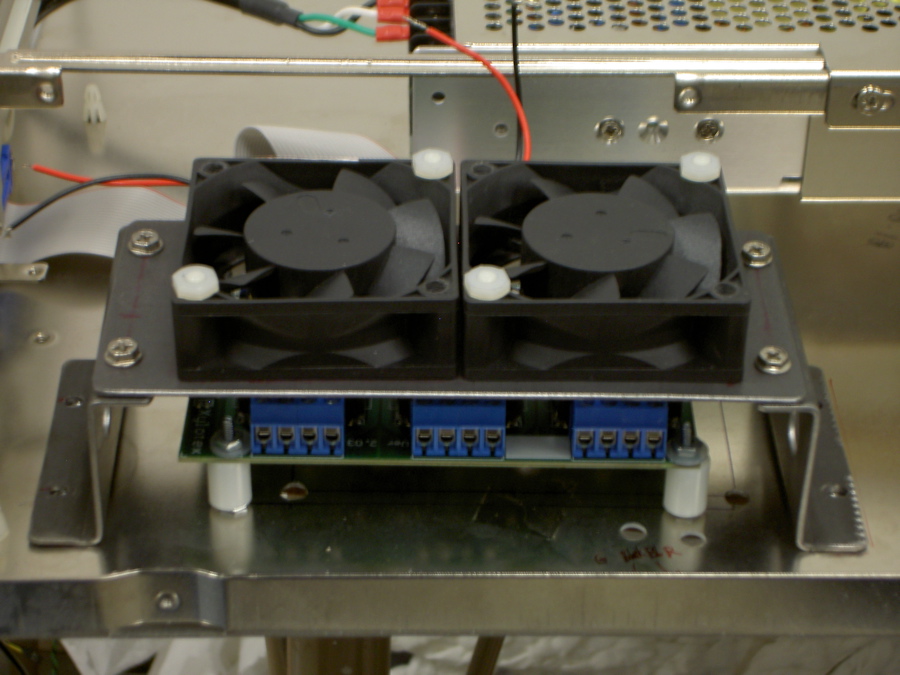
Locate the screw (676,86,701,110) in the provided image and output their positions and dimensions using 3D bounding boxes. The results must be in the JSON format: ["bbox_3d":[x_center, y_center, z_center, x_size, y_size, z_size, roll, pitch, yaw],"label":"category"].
[{"bbox_3d":[0.064,-0.064,0.619,0.006,0.006,0.003,0,34,-1],"label":"screw"}]

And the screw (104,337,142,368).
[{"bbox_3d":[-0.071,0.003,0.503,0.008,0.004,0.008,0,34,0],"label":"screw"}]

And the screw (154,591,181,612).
[{"bbox_3d":[-0.063,0.059,0.516,0.005,0.005,0.002,0,34,-1],"label":"screw"}]

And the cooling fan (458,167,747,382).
[{"bbox_3d":[0.033,-0.015,0.517,0.060,0.020,0.060,0,34,-1],"label":"cooling fan"}]

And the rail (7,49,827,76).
[{"bbox_3d":[-0.009,-0.073,0.617,0.219,0.004,0.007,0,34,0],"label":"rail"}]

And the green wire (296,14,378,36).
[{"bbox_3d":[-0.032,-0.088,0.651,0.022,0.004,0.004,9,35,12],"label":"green wire"}]

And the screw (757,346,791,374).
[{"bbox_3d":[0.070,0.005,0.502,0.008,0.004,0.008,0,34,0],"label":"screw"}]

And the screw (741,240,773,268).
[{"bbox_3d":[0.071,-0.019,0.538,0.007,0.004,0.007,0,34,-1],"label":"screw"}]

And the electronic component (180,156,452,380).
[{"bbox_3d":[-0.029,-0.016,0.517,0.060,0.020,0.060,0,34,-1],"label":"electronic component"}]

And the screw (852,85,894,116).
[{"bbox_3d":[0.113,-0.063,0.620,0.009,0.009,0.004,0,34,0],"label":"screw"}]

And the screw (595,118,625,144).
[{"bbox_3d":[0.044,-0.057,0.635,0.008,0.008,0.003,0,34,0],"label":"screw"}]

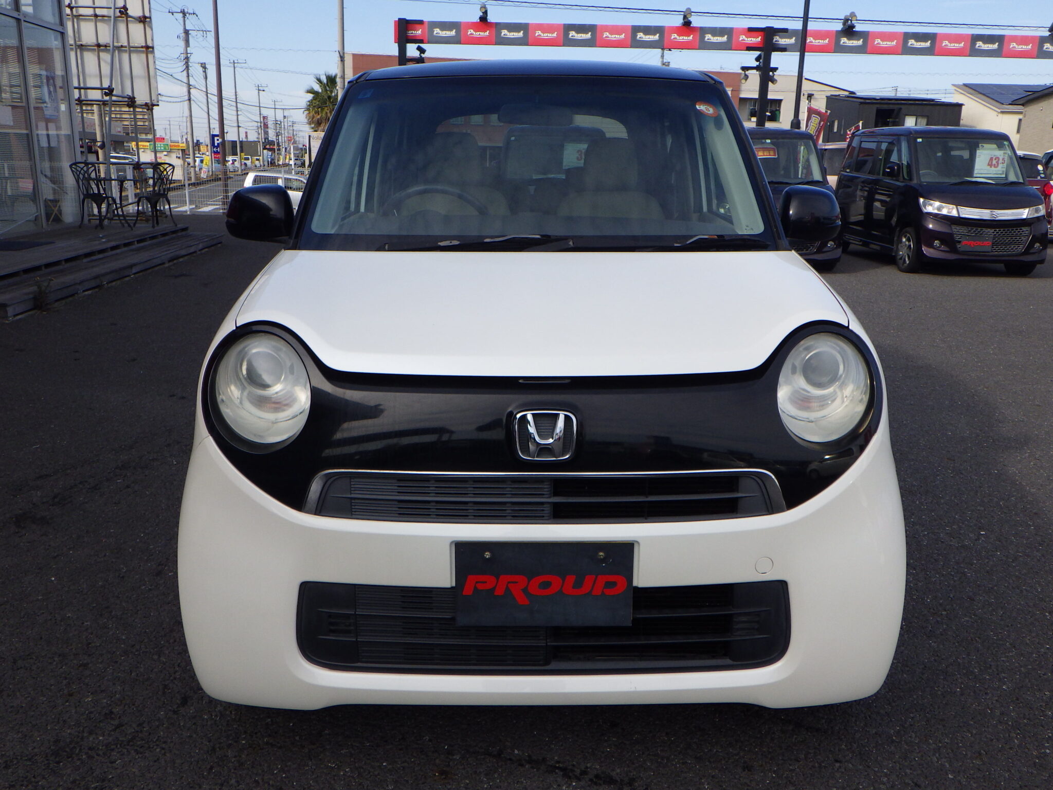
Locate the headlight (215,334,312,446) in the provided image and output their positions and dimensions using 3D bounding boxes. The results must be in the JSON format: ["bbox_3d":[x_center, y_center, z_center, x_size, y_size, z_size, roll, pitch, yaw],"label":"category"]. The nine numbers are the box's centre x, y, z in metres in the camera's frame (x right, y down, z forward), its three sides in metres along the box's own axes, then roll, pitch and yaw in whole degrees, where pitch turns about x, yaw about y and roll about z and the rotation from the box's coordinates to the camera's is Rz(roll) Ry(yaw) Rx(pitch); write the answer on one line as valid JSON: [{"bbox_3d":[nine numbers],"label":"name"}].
[{"bbox_3d":[-0.501,-0.012,1.613,0.180,0.205,0.140,2,15,6],"label":"headlight"}]

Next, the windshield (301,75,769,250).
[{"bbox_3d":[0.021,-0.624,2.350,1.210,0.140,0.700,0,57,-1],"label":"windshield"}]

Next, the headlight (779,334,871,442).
[{"bbox_3d":[0.570,-0.013,1.634,0.180,0.205,0.140,-2,15,-7],"label":"headlight"}]

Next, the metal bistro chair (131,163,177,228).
[{"bbox_3d":[-5.183,-2.787,11.900,0.450,0.880,0.500,8,17,26],"label":"metal bistro chair"}]

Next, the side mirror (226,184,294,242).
[{"bbox_3d":[-0.745,-0.505,2.371,0.180,0.160,0.130,0,15,-1],"label":"side mirror"}]

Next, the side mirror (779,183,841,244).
[{"bbox_3d":[0.794,-0.506,2.386,0.180,0.160,0.130,0,15,-1],"label":"side mirror"}]

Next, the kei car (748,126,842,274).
[{"bbox_3d":[3.073,-2.623,11.341,1.475,1.735,3.395,2,15,4],"label":"kei car"}]

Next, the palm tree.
[{"bbox_3d":[-14.378,-19.174,60.970,2.900,7.400,2.900,1,15,0],"label":"palm tree"}]

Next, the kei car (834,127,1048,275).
[{"bbox_3d":[5.462,-2.573,11.244,1.475,1.735,3.395,2,15,4],"label":"kei car"}]

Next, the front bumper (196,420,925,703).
[{"bbox_3d":[0.032,0.332,1.753,1.460,0.500,0.400,0,15,-1],"label":"front bumper"}]

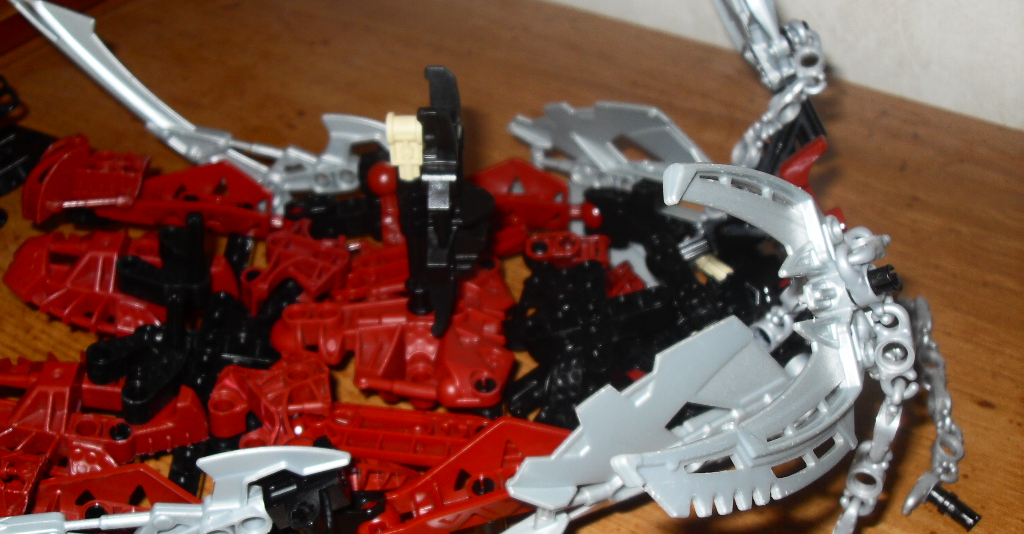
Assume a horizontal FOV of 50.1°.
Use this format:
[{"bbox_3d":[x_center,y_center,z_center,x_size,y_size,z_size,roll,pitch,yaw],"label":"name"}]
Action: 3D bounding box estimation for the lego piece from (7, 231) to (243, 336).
[{"bbox_3d":[-0.112,0.004,0.317,0.062,0.015,0.031,3,41,7],"label":"lego piece"}]

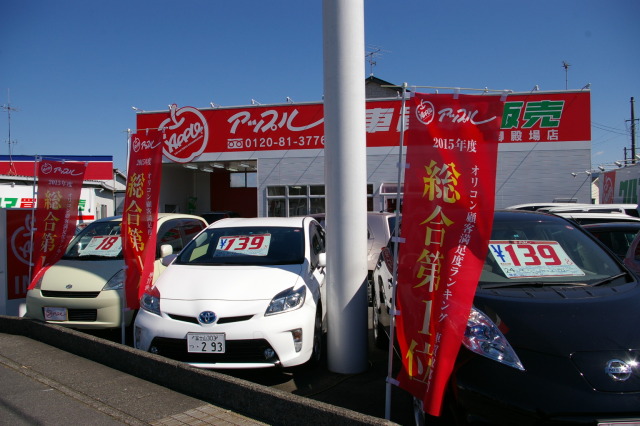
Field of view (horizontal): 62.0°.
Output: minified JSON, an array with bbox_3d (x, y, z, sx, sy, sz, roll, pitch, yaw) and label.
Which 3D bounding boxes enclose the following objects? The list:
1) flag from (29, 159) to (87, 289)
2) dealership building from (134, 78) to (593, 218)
[{"bbox_3d":[-3.600,0.150,7.300,0.580,1.800,0.280,0,0,-6],"label":"flag"},{"bbox_3d":[1.550,-0.970,20.800,14.600,5.100,8.000,-1,0,12],"label":"dealership building"}]

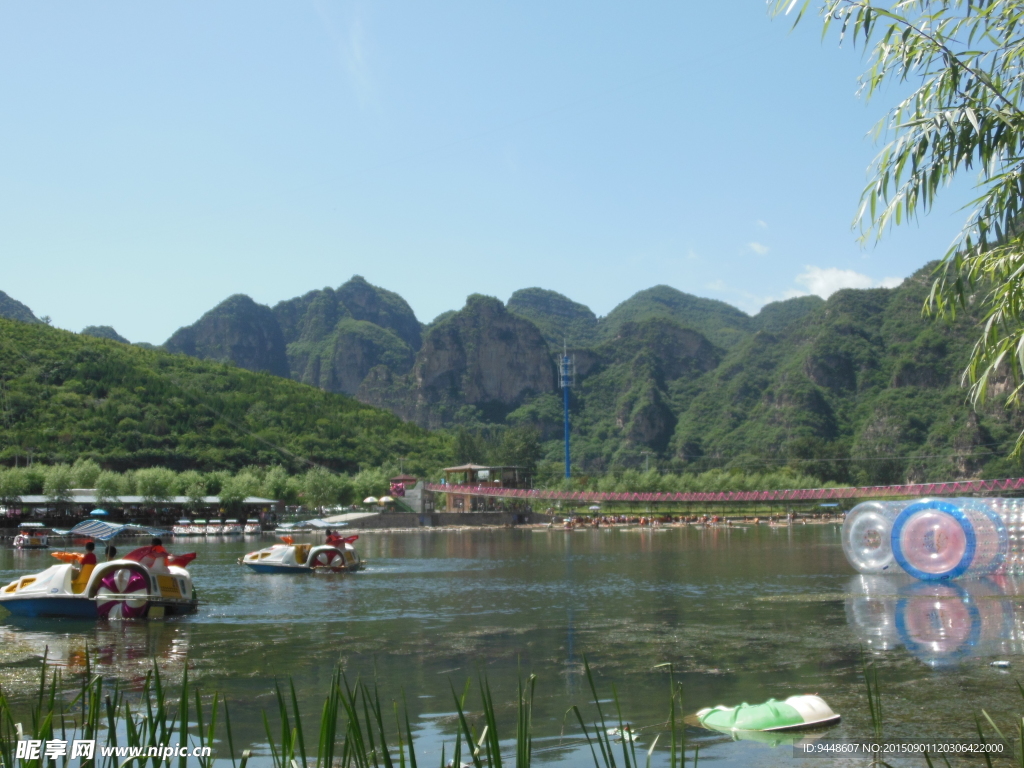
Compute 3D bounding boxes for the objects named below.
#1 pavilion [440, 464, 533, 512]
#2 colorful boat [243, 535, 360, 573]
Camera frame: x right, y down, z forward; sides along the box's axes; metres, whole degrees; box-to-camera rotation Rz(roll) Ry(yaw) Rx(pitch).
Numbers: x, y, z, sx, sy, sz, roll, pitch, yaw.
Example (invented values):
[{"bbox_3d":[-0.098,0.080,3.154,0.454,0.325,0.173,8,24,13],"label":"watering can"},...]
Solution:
[{"bbox_3d":[-4.038,16.547,178.000,12.500,7.500,6.500,-6,-9,38],"label":"pavilion"},{"bbox_3d":[-7.342,5.978,39.300,3.950,1.320,1.900,-2,-7,6],"label":"colorful boat"}]

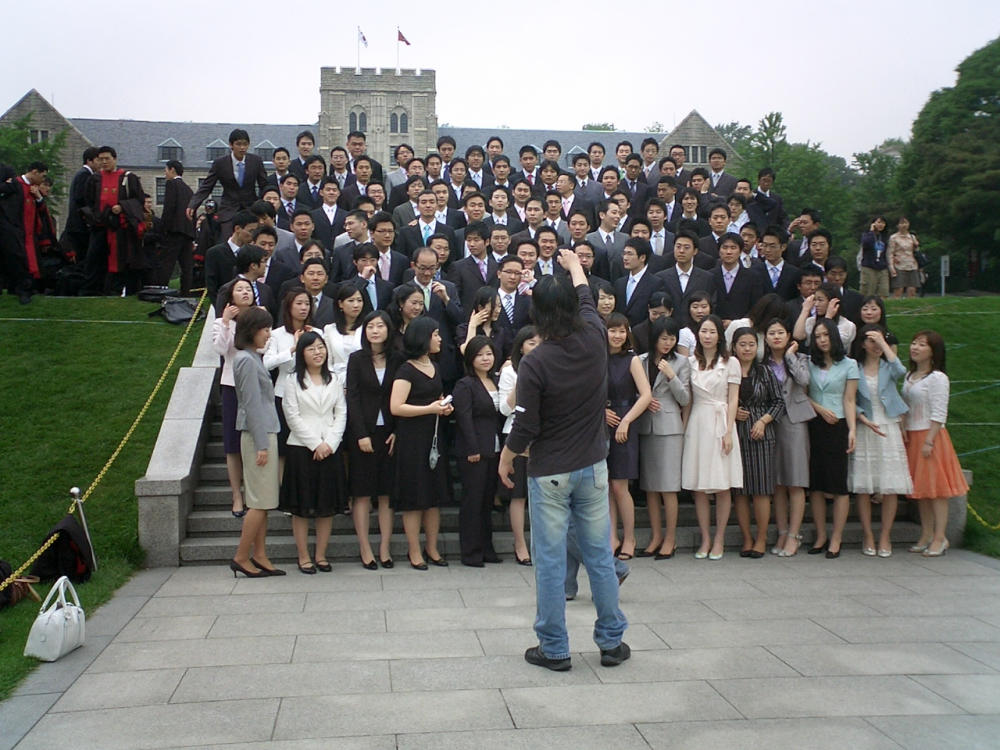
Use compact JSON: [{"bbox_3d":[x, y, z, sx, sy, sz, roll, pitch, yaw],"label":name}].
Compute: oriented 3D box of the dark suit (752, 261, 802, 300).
[{"bbox_3d":[2.337,-0.625,9.100,0.480,0.700,0.280,0,1,18],"label":"dark suit"}]

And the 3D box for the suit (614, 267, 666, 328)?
[{"bbox_3d":[1.090,-0.518,8.354,0.460,0.660,0.260,0,1,38],"label":"suit"}]

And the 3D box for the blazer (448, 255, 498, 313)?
[{"bbox_3d":[-0.194,-0.628,8.504,0.460,0.660,0.260,0,1,-18],"label":"blazer"}]

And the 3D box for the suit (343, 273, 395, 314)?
[{"bbox_3d":[-1.010,-0.459,8.154,0.460,0.660,0.260,0,1,-13],"label":"suit"}]

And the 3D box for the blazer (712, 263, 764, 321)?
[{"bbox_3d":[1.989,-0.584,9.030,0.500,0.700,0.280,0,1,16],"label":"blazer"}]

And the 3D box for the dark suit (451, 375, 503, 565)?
[{"bbox_3d":[-0.154,0.631,7.300,0.400,1.280,0.290,-1,1,-36],"label":"dark suit"}]

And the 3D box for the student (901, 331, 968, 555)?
[{"bbox_3d":[3.106,0.496,7.670,0.340,1.600,0.410,-1,1,-30],"label":"student"}]

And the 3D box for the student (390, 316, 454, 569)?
[{"bbox_3d":[-0.522,0.448,7.200,0.420,1.685,0.380,-1,1,-38],"label":"student"}]

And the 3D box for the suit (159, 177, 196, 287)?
[{"bbox_3d":[-4.164,-1.823,13.800,0.470,1.470,0.410,-1,1,-45],"label":"suit"}]

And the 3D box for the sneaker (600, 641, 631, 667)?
[{"bbox_3d":[0.550,1.285,5.009,0.105,0.100,0.275,0,1,18],"label":"sneaker"}]

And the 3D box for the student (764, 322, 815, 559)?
[{"bbox_3d":[2.069,0.453,7.689,0.400,1.690,0.300,0,1,35],"label":"student"}]

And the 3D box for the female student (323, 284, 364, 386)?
[{"bbox_3d":[-1.120,0.170,7.750,0.430,1.650,0.310,0,1,-22],"label":"female student"}]

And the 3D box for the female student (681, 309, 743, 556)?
[{"bbox_3d":[1.509,0.446,7.589,0.440,1.710,0.310,0,1,9],"label":"female student"}]

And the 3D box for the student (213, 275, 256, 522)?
[{"bbox_3d":[-1.859,0.155,7.600,0.450,1.680,0.340,0,1,-18],"label":"student"}]

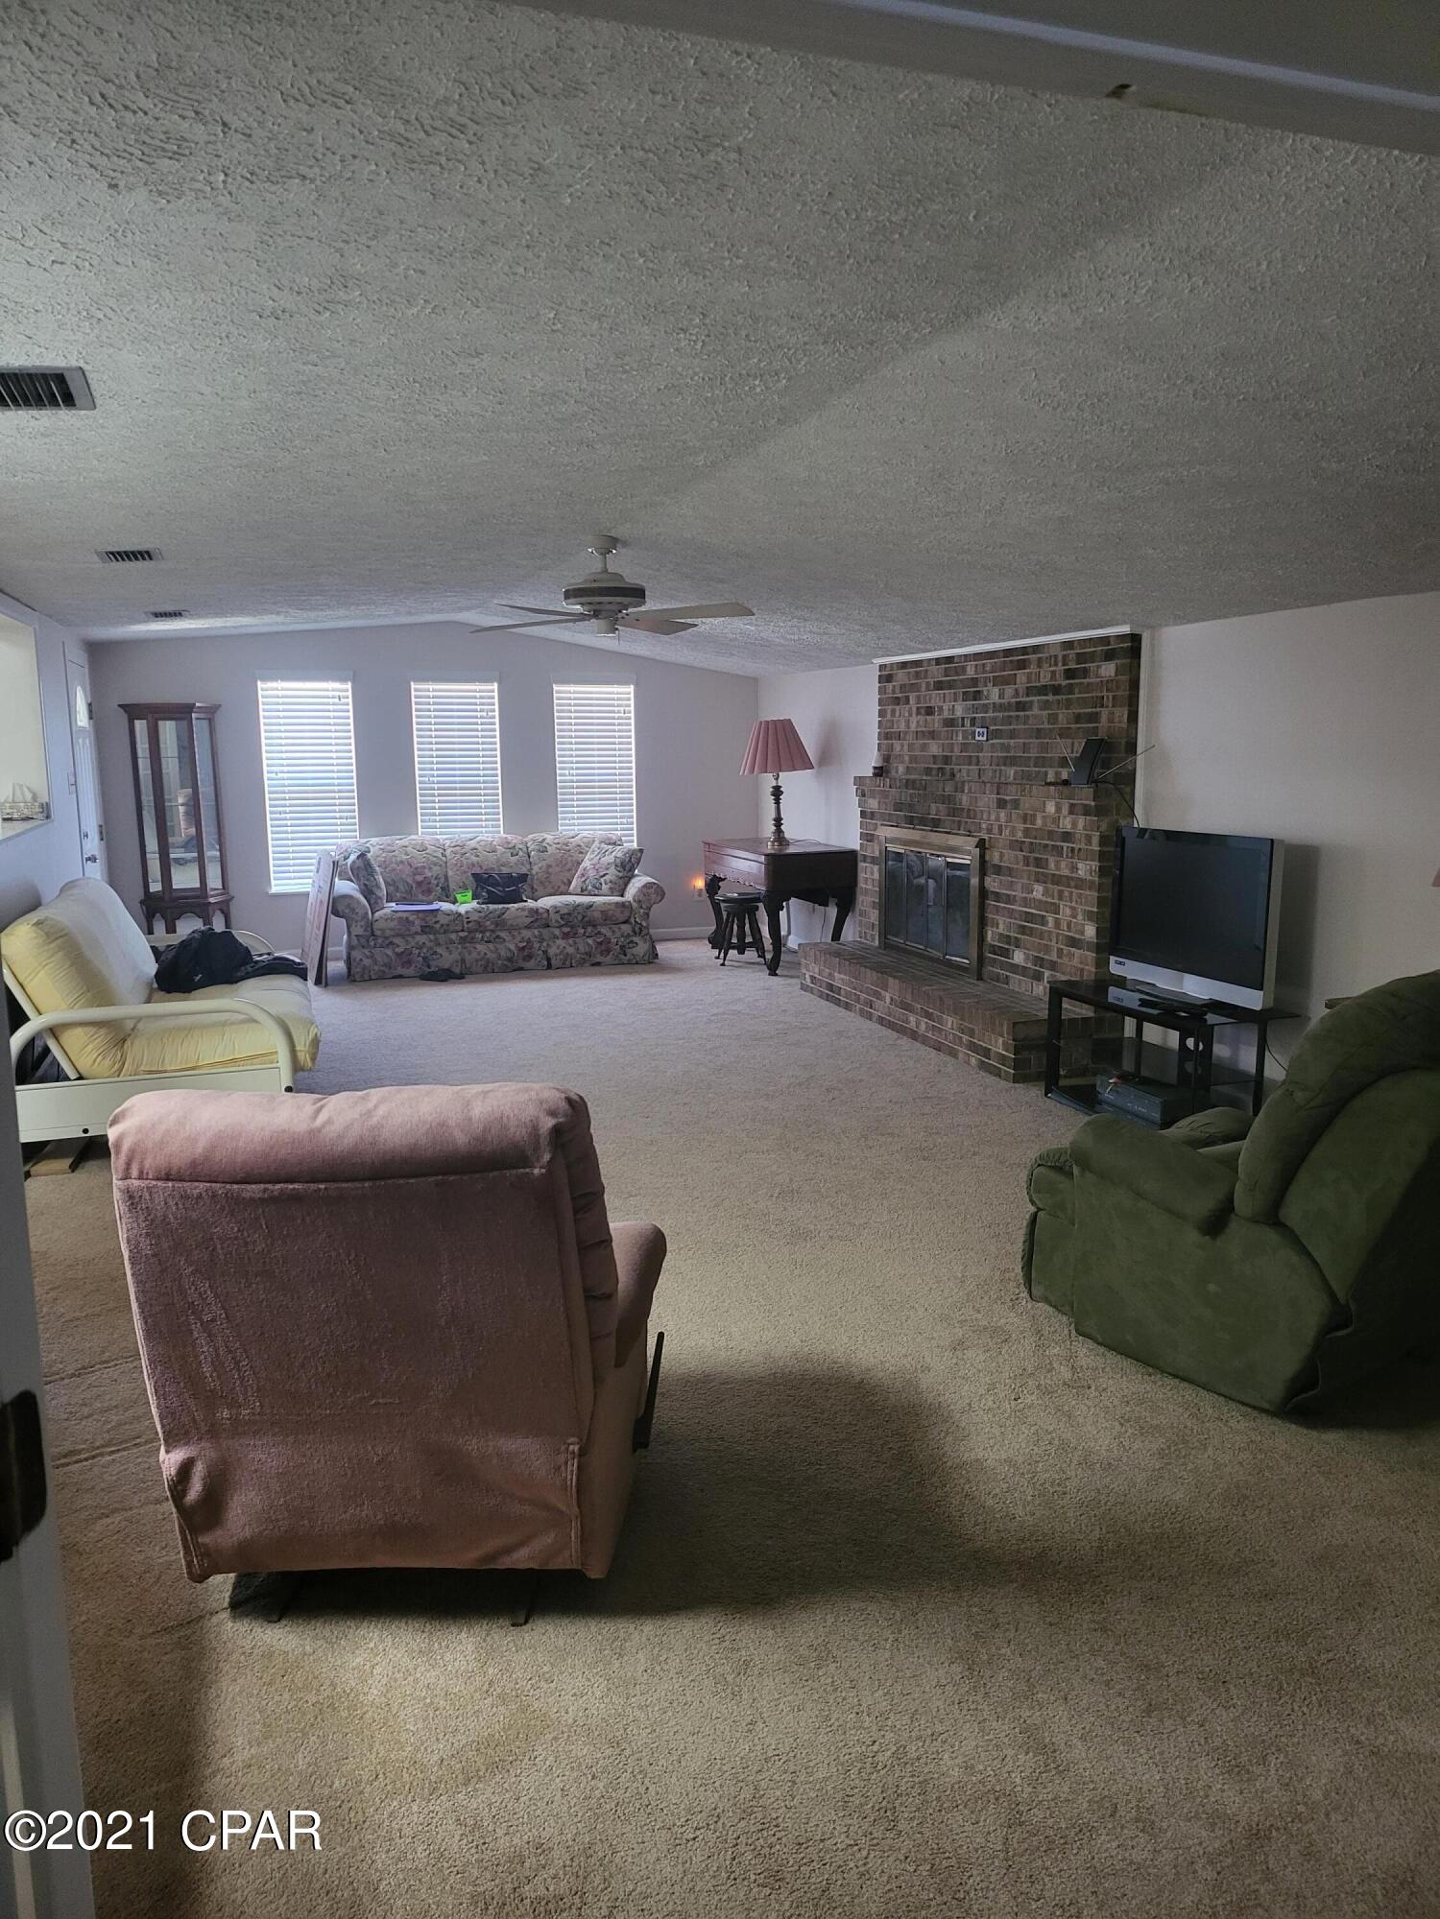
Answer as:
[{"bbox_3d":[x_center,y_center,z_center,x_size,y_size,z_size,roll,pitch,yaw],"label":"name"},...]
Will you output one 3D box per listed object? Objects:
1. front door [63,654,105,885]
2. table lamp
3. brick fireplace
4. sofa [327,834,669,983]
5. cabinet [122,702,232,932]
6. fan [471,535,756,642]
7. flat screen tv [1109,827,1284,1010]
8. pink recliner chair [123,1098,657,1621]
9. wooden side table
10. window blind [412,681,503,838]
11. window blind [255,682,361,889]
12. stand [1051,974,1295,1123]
[{"bbox_3d":[-4.063,-0.856,8.543,0.050,2.034,0.911,-3,9,-18],"label":"front door"},{"bbox_3d":[0.429,-1.256,9.479,0.480,0.901,0.480,-3,9,-18],"label":"table lamp"},{"bbox_3d":[1.174,-0.636,7.093,0.597,1.987,2.565,-3,9,-18],"label":"brick fireplace"},{"bbox_3d":[-1.595,-0.422,9.419,2.249,0.894,0.911,-3,9,-18],"label":"sofa"},{"bbox_3d":[-3.646,-0.808,9.031,0.617,1.811,0.340,-3,9,-18],"label":"cabinet"},{"bbox_3d":[-0.522,-1.687,6.044,1.320,0.434,1.320,-3,9,-18],"label":"fan"},{"bbox_3d":[1.792,-0.159,5.096,0.220,0.648,0.890,-3,9,-18],"label":"flat screen tv"},{"bbox_3d":[-0.555,0.619,2.514,0.860,0.950,0.900,-1,9,-2],"label":"pink recliner chair"},{"bbox_3d":[0.378,-0.400,9.483,0.603,0.798,1.470,-3,9,-18],"label":"wooden side table"},{"bbox_3d":[-1.900,-1.274,9.736,0.620,1.473,0.060,-3,9,-18],"label":"window blind"},{"bbox_3d":[-2.887,-1.216,9.409,0.629,1.476,0.060,-3,9,-18],"label":"window blind"},{"bbox_3d":[1.760,0.398,5.262,0.457,0.500,0.954,-3,9,-18],"label":"stand"}]

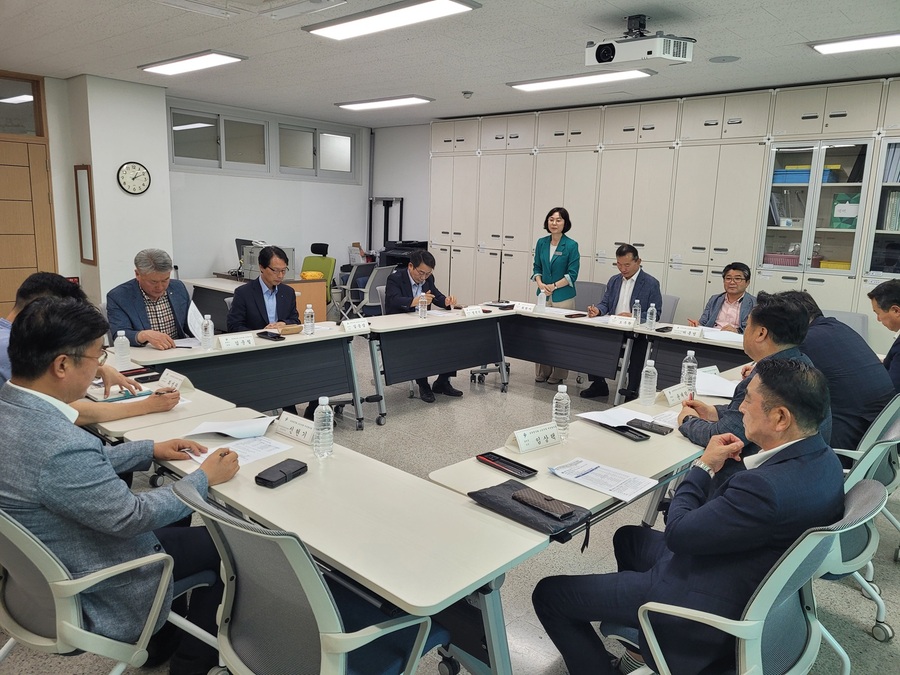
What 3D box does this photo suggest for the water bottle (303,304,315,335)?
[{"bbox_3d":[-0.911,-0.121,4.382,0.065,0.194,0.065,2,10,0],"label":"water bottle"}]

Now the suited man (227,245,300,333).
[{"bbox_3d":[-1.341,-0.011,4.939,0.560,1.275,0.700,-7,14,-39],"label":"suited man"}]

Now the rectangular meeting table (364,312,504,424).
[{"bbox_3d":[-0.165,0.186,5.631,0.520,0.725,1.630,12,14,43],"label":"rectangular meeting table"}]

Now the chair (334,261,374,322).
[{"bbox_3d":[-1.171,-0.441,8.108,0.600,0.900,0.580,7,11,24],"label":"chair"}]

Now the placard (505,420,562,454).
[{"bbox_3d":[0.317,0.371,2.534,0.210,0.074,0.075,-6,13,-36],"label":"placard"}]

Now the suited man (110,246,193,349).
[{"bbox_3d":[-1.805,0.084,4.178,0.820,1.245,0.540,11,14,41],"label":"suited man"}]

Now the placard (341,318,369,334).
[{"bbox_3d":[-0.678,-0.087,4.836,0.210,0.074,0.075,-8,15,-44],"label":"placard"}]

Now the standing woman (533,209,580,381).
[{"bbox_3d":[0.960,-0.384,6.208,0.460,1.600,0.310,8,12,31],"label":"standing woman"}]

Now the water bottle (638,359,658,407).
[{"bbox_3d":[0.883,0.196,2.962,0.066,0.197,0.066,11,14,41],"label":"water bottle"}]

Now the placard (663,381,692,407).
[{"bbox_3d":[1.010,0.254,3.029,0.210,0.070,0.083,-8,14,-42],"label":"placard"}]

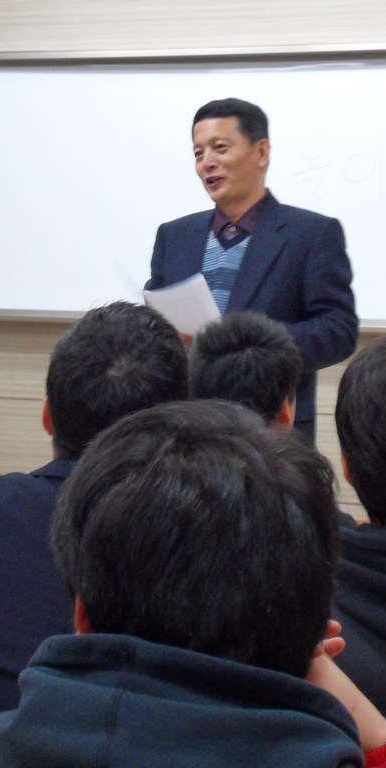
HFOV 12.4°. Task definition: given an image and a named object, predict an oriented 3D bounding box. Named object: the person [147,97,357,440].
[{"bbox_3d":[0.125,0.190,4.170,0.550,1.700,0.420,3,5,23],"label":"person"}]

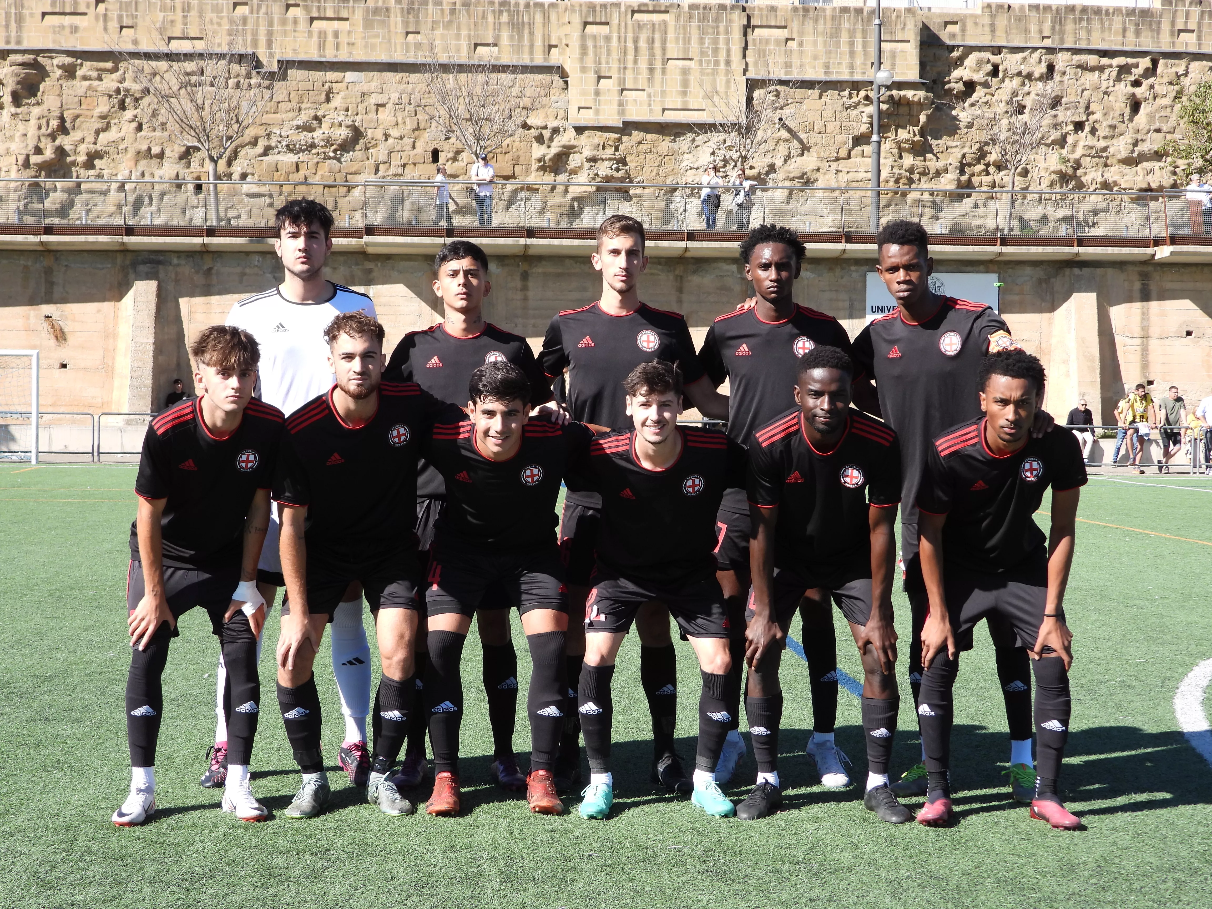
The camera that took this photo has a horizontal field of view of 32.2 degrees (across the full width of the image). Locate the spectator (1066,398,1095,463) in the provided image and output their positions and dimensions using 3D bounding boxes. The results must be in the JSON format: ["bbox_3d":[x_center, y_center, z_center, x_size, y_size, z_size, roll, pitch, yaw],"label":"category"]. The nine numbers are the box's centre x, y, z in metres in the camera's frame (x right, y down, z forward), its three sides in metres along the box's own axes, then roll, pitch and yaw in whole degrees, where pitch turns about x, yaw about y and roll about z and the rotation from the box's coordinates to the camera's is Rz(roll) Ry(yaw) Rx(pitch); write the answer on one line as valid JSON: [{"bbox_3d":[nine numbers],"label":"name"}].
[{"bbox_3d":[10.398,-0.508,46.000,0.640,1.480,0.700,1,1,0],"label":"spectator"}]

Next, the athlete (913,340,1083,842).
[{"bbox_3d":[1.164,0.371,6.230,0.490,1.355,0.600,1,1,8],"label":"athlete"}]

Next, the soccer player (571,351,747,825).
[{"bbox_3d":[0.155,0.381,6.290,0.580,1.310,0.620,1,1,0],"label":"soccer player"}]

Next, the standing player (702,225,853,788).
[{"bbox_3d":[0.550,0.157,6.760,0.530,1.790,0.370,1,1,3],"label":"standing player"}]

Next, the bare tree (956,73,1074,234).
[{"bbox_3d":[10.384,-7.480,53.638,3.000,4.290,2.900,1,1,0],"label":"bare tree"}]

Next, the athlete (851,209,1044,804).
[{"bbox_3d":[1.062,0.164,6.500,0.620,1.800,0.480,1,1,11],"label":"athlete"}]

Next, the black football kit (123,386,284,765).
[{"bbox_3d":[-1.186,0.368,6.201,0.470,1.080,0.520,0,1,-8],"label":"black football kit"}]

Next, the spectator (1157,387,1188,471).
[{"bbox_3d":[10.916,-0.465,40.500,0.560,1.720,0.480,1,1,-5],"label":"spectator"}]

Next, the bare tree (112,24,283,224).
[{"bbox_3d":[-9.822,-7.910,50.500,4.150,4.950,4.000,1,1,0],"label":"bare tree"}]

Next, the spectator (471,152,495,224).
[{"bbox_3d":[-2.801,-6.022,47.800,0.540,1.710,0.420,1,1,-3],"label":"spectator"}]

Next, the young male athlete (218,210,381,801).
[{"bbox_3d":[-0.982,0.116,6.650,0.530,1.845,0.380,1,1,-5],"label":"young male athlete"}]

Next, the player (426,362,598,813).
[{"bbox_3d":[-0.291,0.393,6.240,0.530,1.325,0.550,1,1,-2],"label":"player"}]

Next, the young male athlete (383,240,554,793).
[{"bbox_3d":[-0.434,0.183,6.620,0.535,1.720,0.370,1,1,-2],"label":"young male athlete"}]

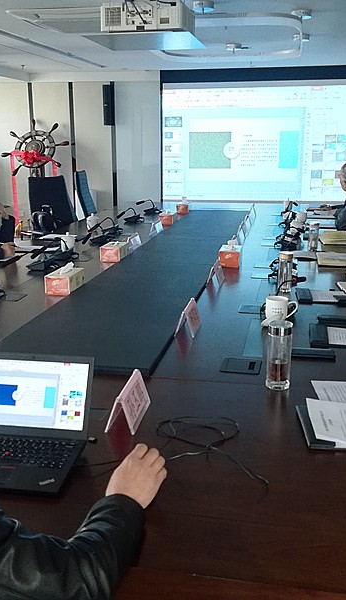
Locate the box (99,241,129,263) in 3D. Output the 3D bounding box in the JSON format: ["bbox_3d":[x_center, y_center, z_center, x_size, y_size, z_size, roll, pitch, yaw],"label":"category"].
[{"bbox_3d":[-0.342,-0.285,3.712,0.120,0.085,0.212,3,15,12],"label":"box"}]

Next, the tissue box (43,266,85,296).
[{"bbox_3d":[-0.516,-0.087,2.999,0.113,0.088,0.210,3,15,10],"label":"tissue box"}]

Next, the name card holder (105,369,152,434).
[{"bbox_3d":[-0.111,0.258,1.619,0.070,0.095,0.200,2,15,10],"label":"name card holder"}]

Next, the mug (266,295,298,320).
[{"bbox_3d":[0.429,0.033,2.463,0.118,0.098,0.086,3,15,12],"label":"mug"}]

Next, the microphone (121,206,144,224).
[{"bbox_3d":[-0.363,-0.744,5.391,0.250,0.145,0.140,3,15,10],"label":"microphone"}]

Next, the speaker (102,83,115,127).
[{"bbox_3d":[-0.889,-2.745,8.802,0.170,0.560,0.200,1,15,5],"label":"speaker"}]

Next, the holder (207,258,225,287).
[{"bbox_3d":[0.218,-0.136,3.110,0.070,0.096,0.200,3,15,12],"label":"holder"}]

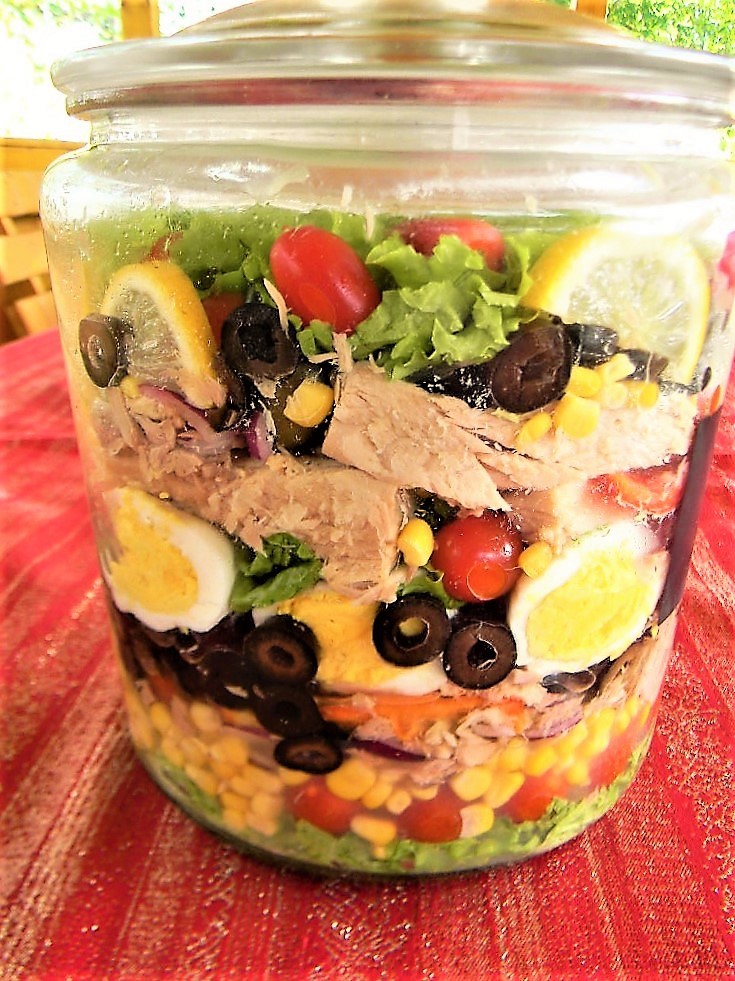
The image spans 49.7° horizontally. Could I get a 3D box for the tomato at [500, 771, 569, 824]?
[{"bbox_3d":[0.051,0.093,0.241,0.022,0.020,0.021,0,20,0],"label":"tomato"}]

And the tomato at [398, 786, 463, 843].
[{"bbox_3d":[0.018,0.093,0.231,0.022,0.020,0.021,-3,20,-6],"label":"tomato"}]

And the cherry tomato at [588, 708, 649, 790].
[{"bbox_3d":[0.081,0.083,0.257,0.022,0.023,0.021,16,26,39],"label":"cherry tomato"}]

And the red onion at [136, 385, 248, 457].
[{"bbox_3d":[-0.044,-0.018,0.200,0.028,0.018,0.012,12,23,31],"label":"red onion"}]

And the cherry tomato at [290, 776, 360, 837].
[{"bbox_3d":[-0.013,0.092,0.233,0.023,0.020,0.022,0,20,0],"label":"cherry tomato"}]

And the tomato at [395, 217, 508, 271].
[{"bbox_3d":[0.020,-0.057,0.187,0.027,0.020,0.021,0,20,0],"label":"tomato"}]

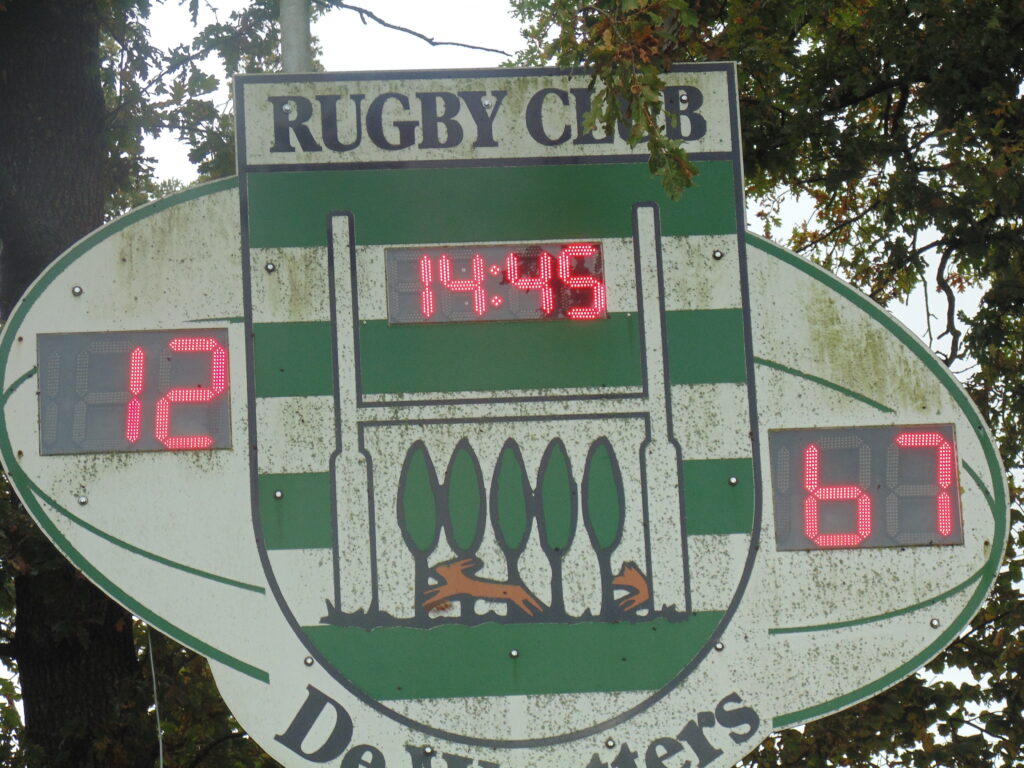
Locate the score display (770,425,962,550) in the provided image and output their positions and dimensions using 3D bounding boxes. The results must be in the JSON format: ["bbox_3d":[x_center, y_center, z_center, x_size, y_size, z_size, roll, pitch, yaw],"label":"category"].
[{"bbox_3d":[0.902,0.271,11.723,0.485,0.322,0.060,-2,-14,-5],"label":"score display"}]

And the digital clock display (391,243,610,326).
[{"bbox_3d":[-0.044,-0.256,11.787,0.562,0.210,0.060,-2,-14,-5],"label":"digital clock display"}]

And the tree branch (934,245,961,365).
[{"bbox_3d":[1.714,-0.308,18.000,0.110,0.463,0.140,-2,-14,-5],"label":"tree branch"}]

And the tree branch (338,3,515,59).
[{"bbox_3d":[-0.273,-1.079,14.000,0.537,0.171,0.200,-2,-14,-5],"label":"tree branch"}]

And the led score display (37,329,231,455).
[{"bbox_3d":[-0.958,0.027,11.642,0.485,0.321,0.060,-2,-14,-5],"label":"led score display"}]

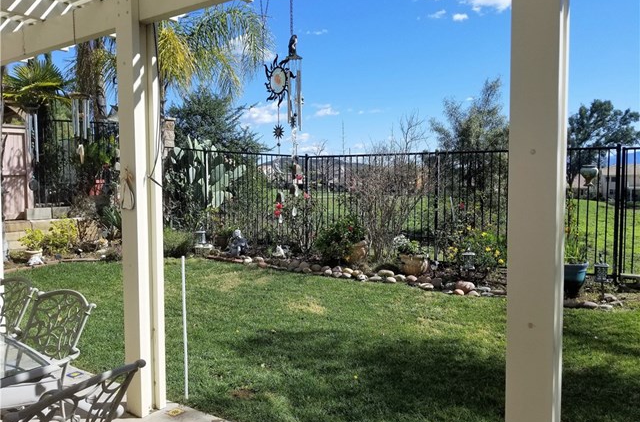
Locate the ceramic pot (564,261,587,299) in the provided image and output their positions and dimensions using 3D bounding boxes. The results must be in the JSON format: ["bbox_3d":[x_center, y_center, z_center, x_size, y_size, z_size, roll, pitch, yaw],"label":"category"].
[{"bbox_3d":[2.997,0.833,5.789,0.430,0.415,0.430,2,4,31],"label":"ceramic pot"}]

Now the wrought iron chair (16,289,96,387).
[{"bbox_3d":[-1.575,0.912,2.477,0.600,0.910,0.630,2,4,34],"label":"wrought iron chair"}]

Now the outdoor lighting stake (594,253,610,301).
[{"bbox_3d":[3.357,0.786,5.685,0.150,0.575,0.150,2,4,31],"label":"outdoor lighting stake"}]

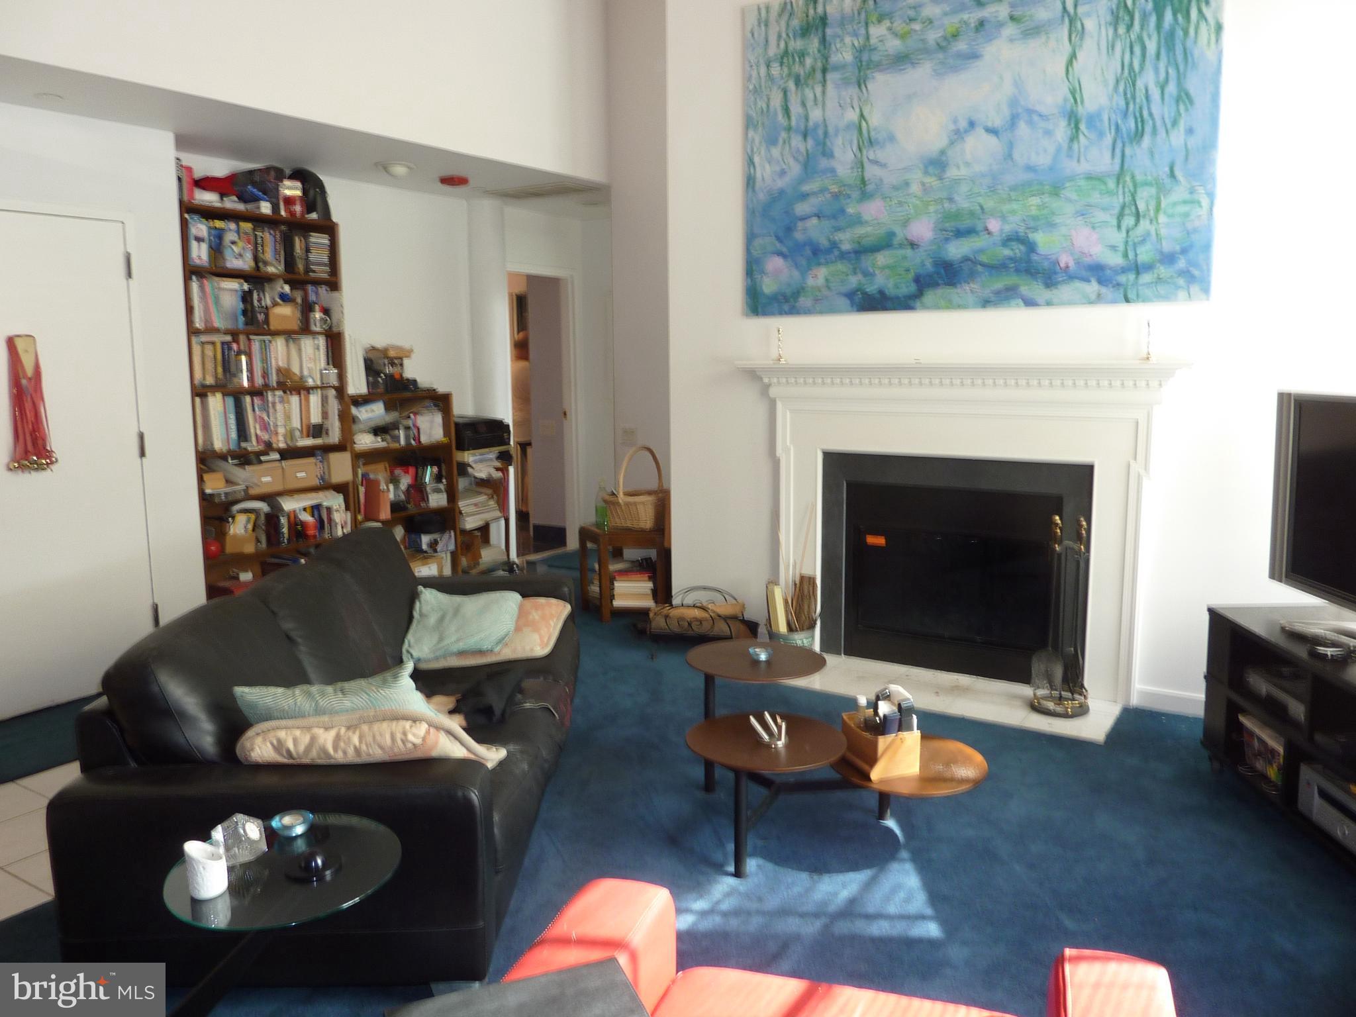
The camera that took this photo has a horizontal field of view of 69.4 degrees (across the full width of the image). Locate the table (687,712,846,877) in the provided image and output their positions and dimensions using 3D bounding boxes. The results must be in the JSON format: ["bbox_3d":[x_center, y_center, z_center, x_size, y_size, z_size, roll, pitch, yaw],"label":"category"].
[{"bbox_3d":[0.255,0.845,2.844,0.455,0.357,0.455,0,8,0],"label":"table"}]

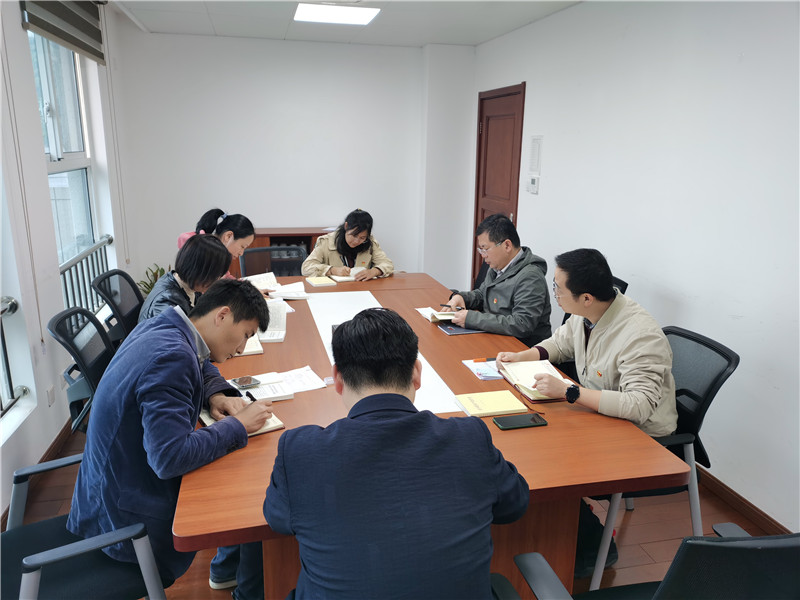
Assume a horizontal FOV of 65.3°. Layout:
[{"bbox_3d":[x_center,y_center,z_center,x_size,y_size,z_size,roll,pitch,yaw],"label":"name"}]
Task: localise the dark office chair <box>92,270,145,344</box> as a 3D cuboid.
[{"bbox_3d":[-1.380,0.265,3.727,0.600,0.920,0.580,-1,14,-6],"label":"dark office chair"}]

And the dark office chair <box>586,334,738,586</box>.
[{"bbox_3d":[0.910,0.591,2.528,0.600,0.920,0.580,-3,15,-15],"label":"dark office chair"}]

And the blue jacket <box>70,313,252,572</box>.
[{"bbox_3d":[-0.737,0.402,1.917,0.540,0.740,0.560,-7,16,-29],"label":"blue jacket"}]

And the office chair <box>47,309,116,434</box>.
[{"bbox_3d":[-1.179,0.474,2.906,0.600,0.920,0.580,-1,14,-8],"label":"office chair"}]

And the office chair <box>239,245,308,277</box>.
[{"bbox_3d":[-0.818,0.149,4.214,0.580,0.920,0.600,-3,15,-15],"label":"office chair"}]

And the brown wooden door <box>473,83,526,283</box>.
[{"bbox_3d":[0.933,-0.891,5.935,0.100,2.134,1.190,-2,14,-11],"label":"brown wooden door"}]

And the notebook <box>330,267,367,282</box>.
[{"bbox_3d":[-0.314,-0.171,4.237,0.270,0.045,0.200,-1,14,-7],"label":"notebook"}]

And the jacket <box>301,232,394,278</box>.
[{"bbox_3d":[-0.368,-0.200,4.451,0.630,0.580,0.460,-2,14,-11],"label":"jacket"}]

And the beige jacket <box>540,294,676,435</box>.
[{"bbox_3d":[0.851,0.288,2.355,0.500,0.620,0.630,-5,15,-21],"label":"beige jacket"}]

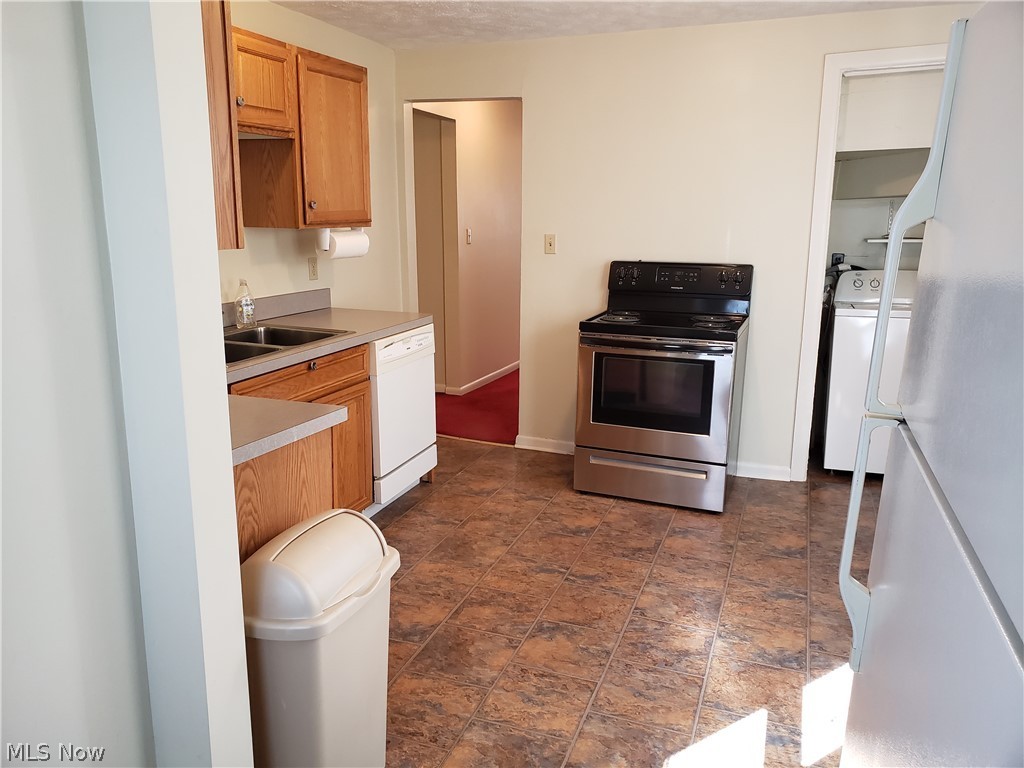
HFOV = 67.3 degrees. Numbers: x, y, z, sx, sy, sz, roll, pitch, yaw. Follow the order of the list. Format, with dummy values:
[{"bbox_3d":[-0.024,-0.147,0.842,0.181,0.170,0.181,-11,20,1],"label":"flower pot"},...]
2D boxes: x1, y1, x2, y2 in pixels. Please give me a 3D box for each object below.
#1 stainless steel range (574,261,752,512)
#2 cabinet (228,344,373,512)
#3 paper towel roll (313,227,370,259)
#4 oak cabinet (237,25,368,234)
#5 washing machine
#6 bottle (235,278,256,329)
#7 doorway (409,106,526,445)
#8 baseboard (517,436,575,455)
[{"bbox_3d":[0.790,-0.016,3.986,0.760,1.174,0.675,5,14,23],"label":"stainless steel range"},{"bbox_3d":[-1.076,0.320,3.153,0.630,0.900,0.910,4,13,20],"label":"cabinet"},{"bbox_3d":[-0.832,-0.683,3.748,0.135,0.145,0.285,4,13,20],"label":"paper towel roll"},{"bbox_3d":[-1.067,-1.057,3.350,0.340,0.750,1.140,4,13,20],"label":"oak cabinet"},{"bbox_3d":[2.189,-0.071,4.386,0.690,1.100,0.660,4,13,20],"label":"washing machine"},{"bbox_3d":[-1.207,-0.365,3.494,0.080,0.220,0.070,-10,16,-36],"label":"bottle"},{"bbox_3d":[-0.282,-0.663,4.811,0.740,2.090,0.130,4,13,20],"label":"doorway"},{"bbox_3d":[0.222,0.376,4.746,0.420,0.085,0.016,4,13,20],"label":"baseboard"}]

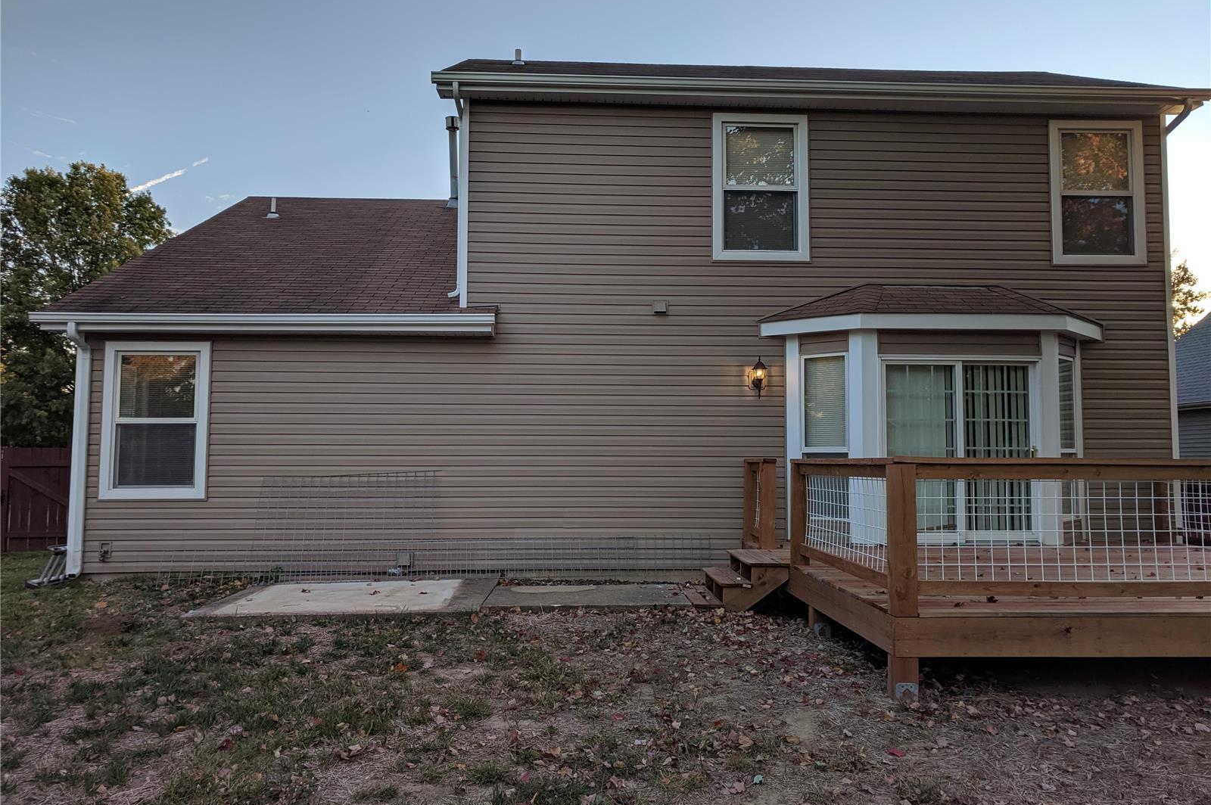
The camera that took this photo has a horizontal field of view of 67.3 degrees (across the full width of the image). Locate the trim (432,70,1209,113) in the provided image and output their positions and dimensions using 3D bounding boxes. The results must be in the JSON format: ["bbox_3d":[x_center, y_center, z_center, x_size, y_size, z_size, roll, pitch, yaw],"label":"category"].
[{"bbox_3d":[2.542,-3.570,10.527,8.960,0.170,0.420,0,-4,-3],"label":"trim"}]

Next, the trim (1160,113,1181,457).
[{"bbox_3d":[6.740,-0.945,10.871,0.085,5.120,0.085,0,-4,-3],"label":"trim"}]

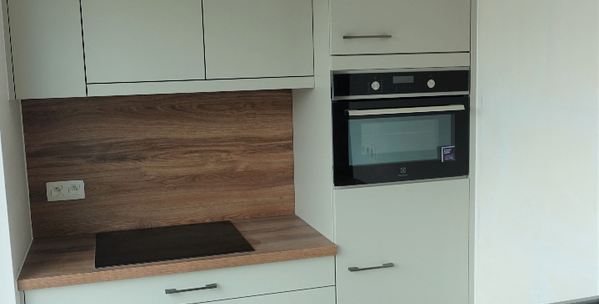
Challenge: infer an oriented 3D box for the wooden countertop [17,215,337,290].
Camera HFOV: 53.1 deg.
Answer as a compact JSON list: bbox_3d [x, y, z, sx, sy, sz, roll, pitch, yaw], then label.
[{"bbox_3d":[-0.499,0.395,2.509,1.186,0.036,0.588,-4,8,-15],"label":"wooden countertop"}]

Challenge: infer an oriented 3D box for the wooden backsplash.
[{"bbox_3d":[-0.603,0.043,2.754,1.192,0.601,0.020,-4,8,-15],"label":"wooden backsplash"}]

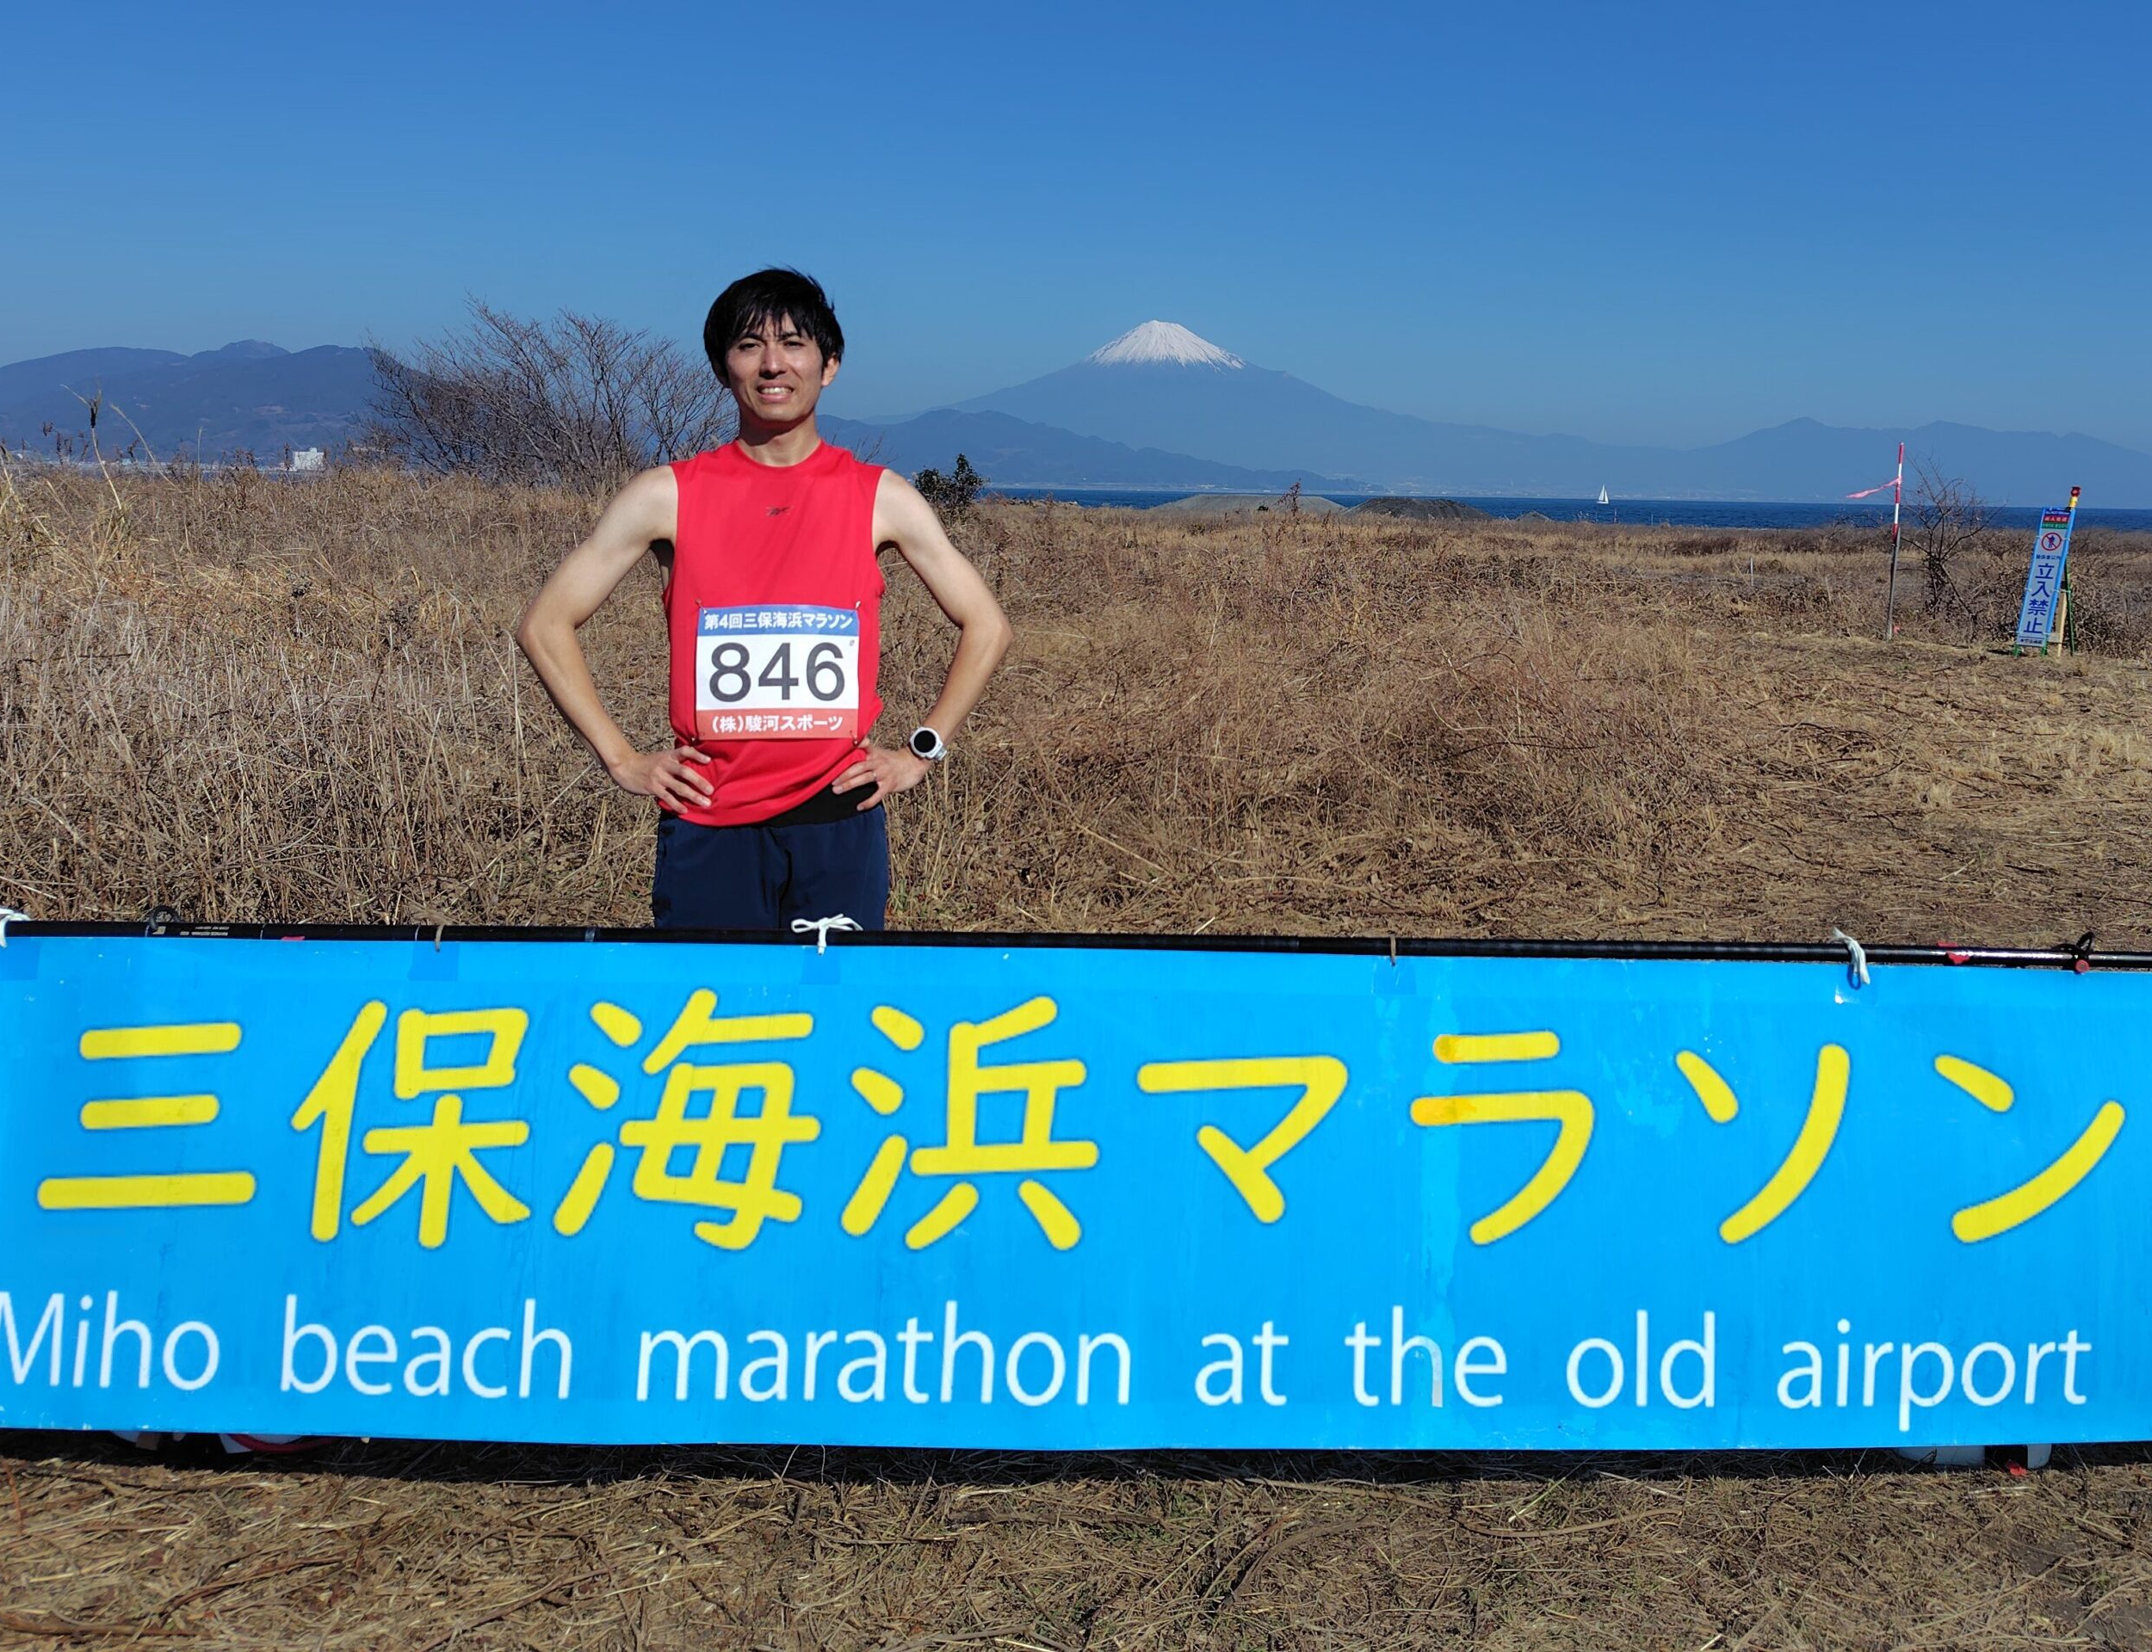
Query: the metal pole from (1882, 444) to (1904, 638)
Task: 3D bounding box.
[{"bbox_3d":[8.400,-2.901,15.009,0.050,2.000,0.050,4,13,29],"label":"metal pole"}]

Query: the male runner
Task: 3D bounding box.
[{"bbox_3d":[-0.492,0.018,2.355,0.760,1.710,0.320,-2,13,-13],"label":"male runner"}]

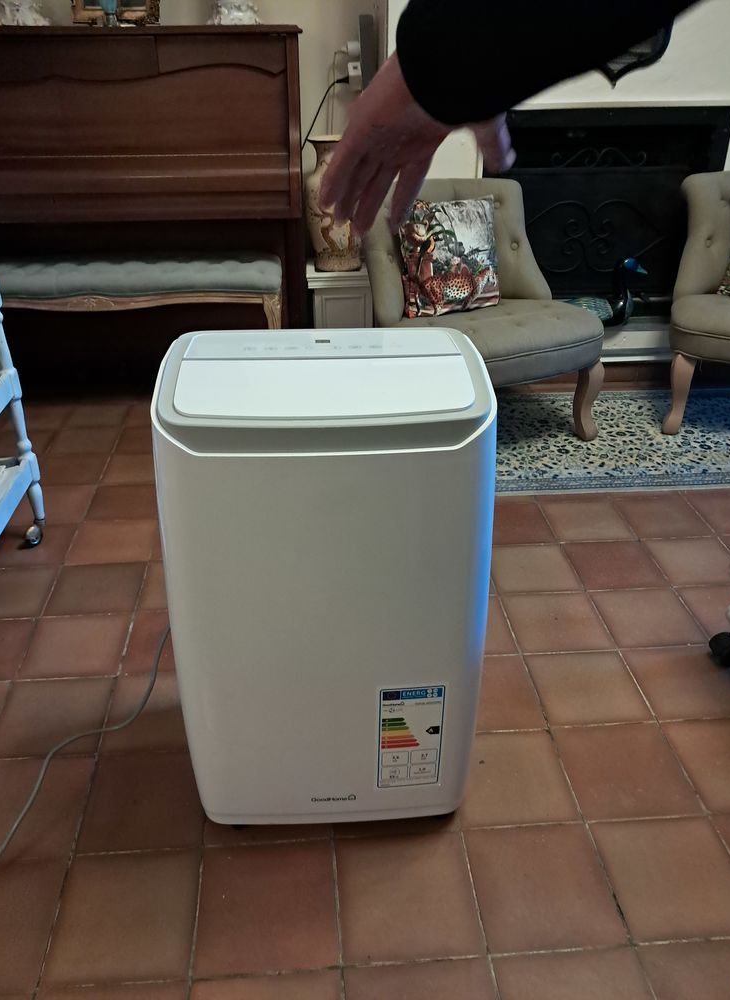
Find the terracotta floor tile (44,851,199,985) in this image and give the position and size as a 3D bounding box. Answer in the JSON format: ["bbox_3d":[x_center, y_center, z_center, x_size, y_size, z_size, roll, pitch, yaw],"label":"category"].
[{"bbox_3d":[-0.344,0.598,1.119,0.200,0.013,0.197,-2,30,-4],"label":"terracotta floor tile"}]

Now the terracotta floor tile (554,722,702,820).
[{"bbox_3d":[0.453,0.475,1.364,0.200,0.015,0.197,-2,30,-4],"label":"terracotta floor tile"}]

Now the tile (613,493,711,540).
[{"bbox_3d":[0.787,0.056,2.073,0.200,0.013,0.197,-2,30,-4],"label":"tile"}]

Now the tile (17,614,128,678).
[{"bbox_3d":[-0.602,0.312,1.637,0.200,0.015,0.197,-2,30,-4],"label":"tile"}]

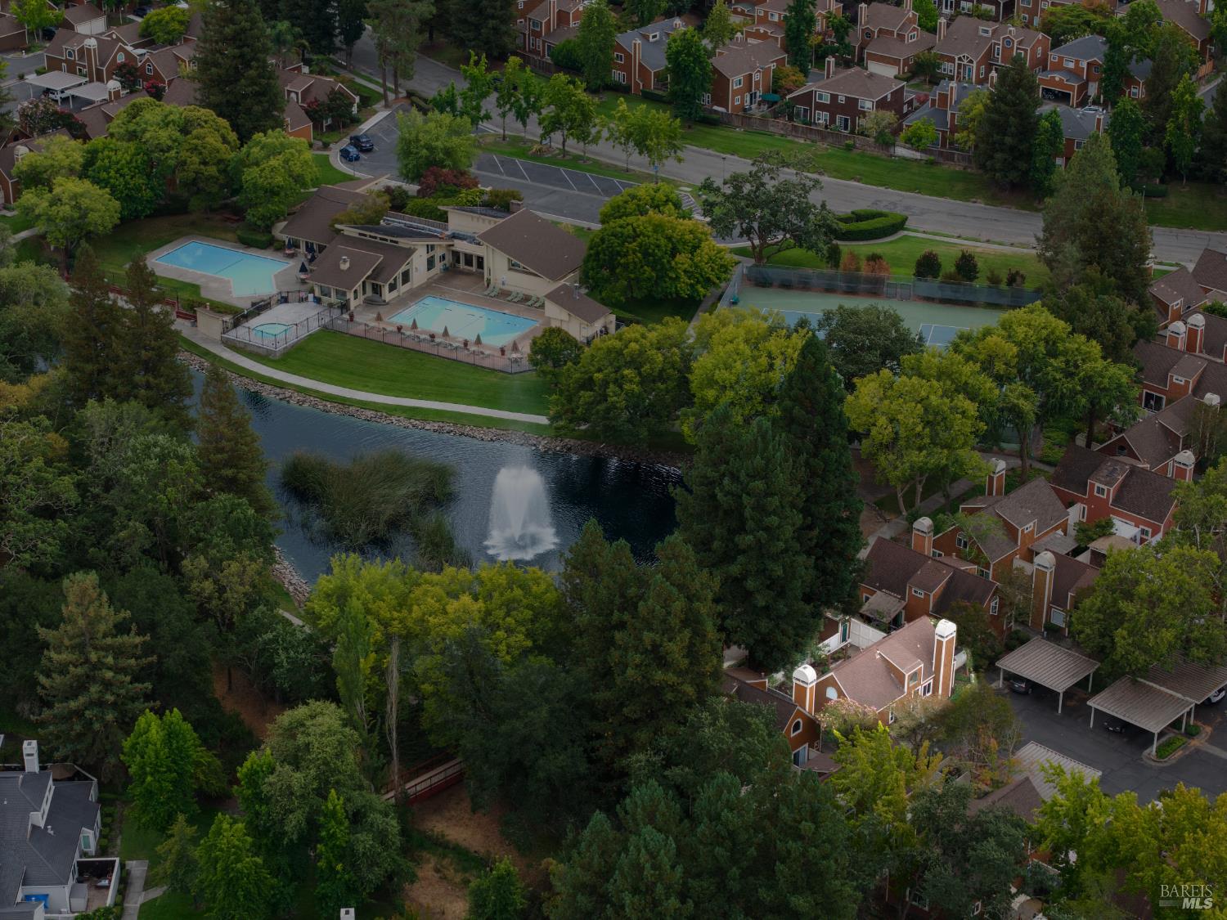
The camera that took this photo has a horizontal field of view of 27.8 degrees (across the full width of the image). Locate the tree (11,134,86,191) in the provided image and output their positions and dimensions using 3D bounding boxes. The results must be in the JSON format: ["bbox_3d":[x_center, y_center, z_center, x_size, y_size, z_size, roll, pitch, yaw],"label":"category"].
[{"bbox_3d":[-72.482,-37.330,318.011,9.200,9.200,9.000,0,26,0],"label":"tree"}]

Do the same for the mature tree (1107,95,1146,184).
[{"bbox_3d":[67.244,-41.428,324.389,4.800,13.000,4.800,0,26,0],"label":"mature tree"}]

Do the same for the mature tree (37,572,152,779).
[{"bbox_3d":[-41.196,17.119,196.338,9.200,18.400,8.800,-6,27,-12],"label":"mature tree"}]

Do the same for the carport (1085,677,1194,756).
[{"bbox_3d":[44.106,21.350,207.842,6.600,2.350,6.100,22,33,37],"label":"carport"}]

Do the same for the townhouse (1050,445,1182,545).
[{"bbox_3d":[49.770,2.840,240.540,12.800,6.500,7.400,23,34,38],"label":"townhouse"}]

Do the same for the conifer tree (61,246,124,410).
[{"bbox_3d":[-53.362,-12.477,253.598,7.400,20.400,7.400,-6,27,-12],"label":"conifer tree"}]

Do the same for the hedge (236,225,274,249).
[{"bbox_3d":[-44.223,-27.480,307.331,3.800,1.300,2.600,14,29,25],"label":"hedge"}]

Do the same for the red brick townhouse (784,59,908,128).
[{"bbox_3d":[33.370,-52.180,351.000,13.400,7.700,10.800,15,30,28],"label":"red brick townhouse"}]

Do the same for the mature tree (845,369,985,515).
[{"bbox_3d":[29.047,-1.356,238.696,13.000,14.400,12.000,4,27,7],"label":"mature tree"}]

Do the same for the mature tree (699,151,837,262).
[{"bbox_3d":[18.234,-29.365,296.257,15.800,13.300,14.500,2,26,3],"label":"mature tree"}]

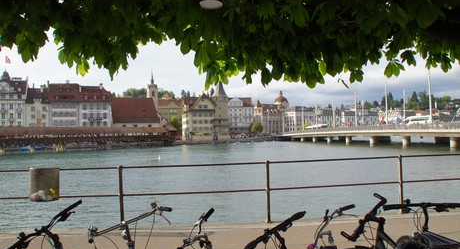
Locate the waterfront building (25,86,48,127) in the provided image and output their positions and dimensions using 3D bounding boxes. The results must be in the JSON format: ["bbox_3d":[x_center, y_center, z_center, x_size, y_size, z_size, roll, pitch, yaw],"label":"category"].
[{"bbox_3d":[-73.290,-3.210,133.860,7.720,22.700,14.000,-1,-2,-18],"label":"waterfront building"}]

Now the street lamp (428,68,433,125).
[{"bbox_3d":[40.870,-5.020,70.130,0.450,12.000,0.450,-2,-2,-8],"label":"street lamp"}]

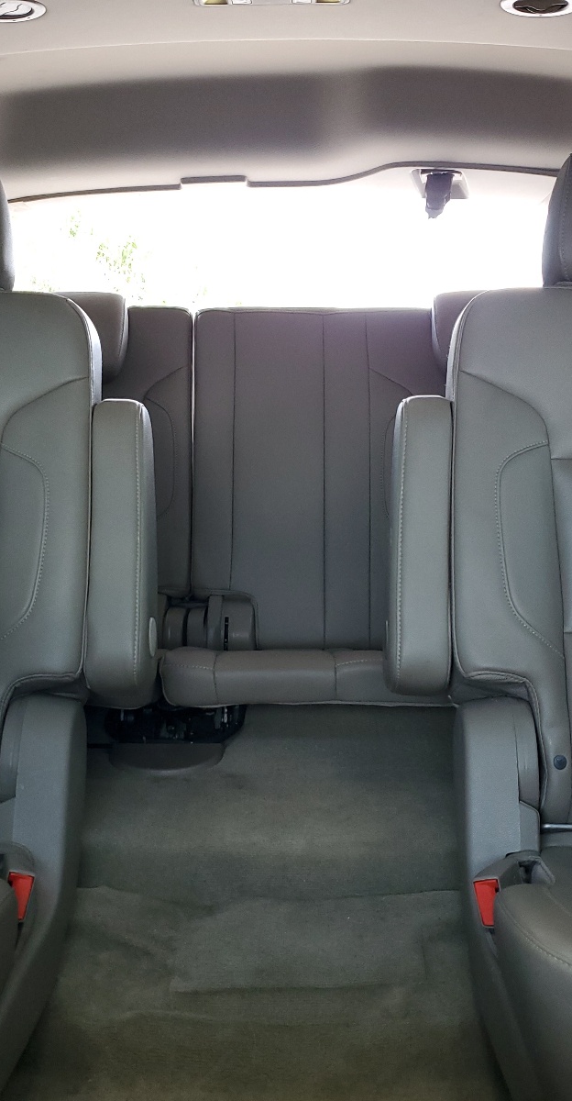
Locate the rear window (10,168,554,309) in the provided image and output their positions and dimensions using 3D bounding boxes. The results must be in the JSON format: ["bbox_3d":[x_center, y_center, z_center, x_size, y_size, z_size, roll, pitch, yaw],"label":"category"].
[{"bbox_3d":[-0.015,-0.590,2.500,1.280,0.480,0.080,0,30,0],"label":"rear window"}]

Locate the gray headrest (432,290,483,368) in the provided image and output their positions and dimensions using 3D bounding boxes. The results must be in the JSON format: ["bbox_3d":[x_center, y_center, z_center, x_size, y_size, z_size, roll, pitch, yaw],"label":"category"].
[{"bbox_3d":[0.390,-0.392,2.020,0.260,0.180,0.115,0,0,0],"label":"gray headrest"}]

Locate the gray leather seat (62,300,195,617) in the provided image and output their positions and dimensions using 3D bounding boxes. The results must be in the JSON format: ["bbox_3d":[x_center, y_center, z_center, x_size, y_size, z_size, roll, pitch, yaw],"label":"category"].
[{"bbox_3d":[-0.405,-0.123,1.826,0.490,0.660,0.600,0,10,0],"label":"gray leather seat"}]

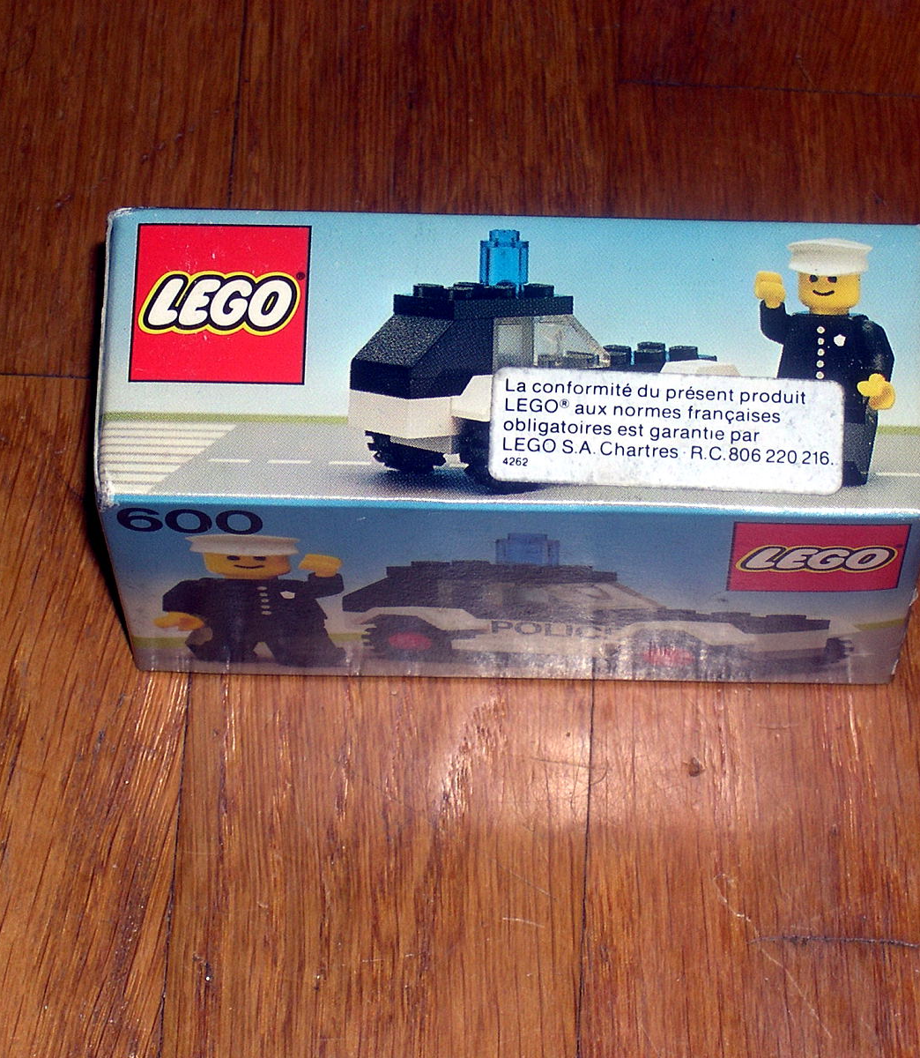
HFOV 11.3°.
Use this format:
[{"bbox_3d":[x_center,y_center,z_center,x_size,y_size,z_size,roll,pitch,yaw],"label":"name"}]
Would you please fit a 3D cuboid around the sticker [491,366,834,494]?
[{"bbox_3d":[0.030,-0.014,0.668,0.051,0.001,0.018,2,67,2],"label":"sticker"}]

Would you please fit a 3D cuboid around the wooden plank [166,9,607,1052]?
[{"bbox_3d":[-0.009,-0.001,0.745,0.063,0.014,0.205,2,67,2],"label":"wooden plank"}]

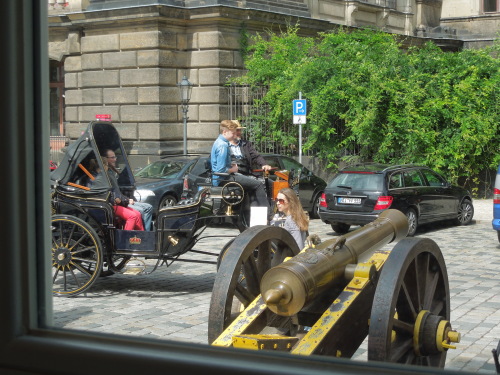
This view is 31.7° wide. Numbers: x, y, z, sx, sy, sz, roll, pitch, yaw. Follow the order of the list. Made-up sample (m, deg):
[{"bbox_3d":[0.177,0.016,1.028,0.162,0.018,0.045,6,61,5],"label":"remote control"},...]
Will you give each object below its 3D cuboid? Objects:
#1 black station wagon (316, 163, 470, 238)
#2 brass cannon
[{"bbox_3d":[3.392,0.214,19.675,1.780,1.460,4.600,3,4,37],"label":"black station wagon"},{"bbox_3d":[0.463,1.016,6.391,1.920,1.480,3.570,2,4,30],"label":"brass cannon"}]

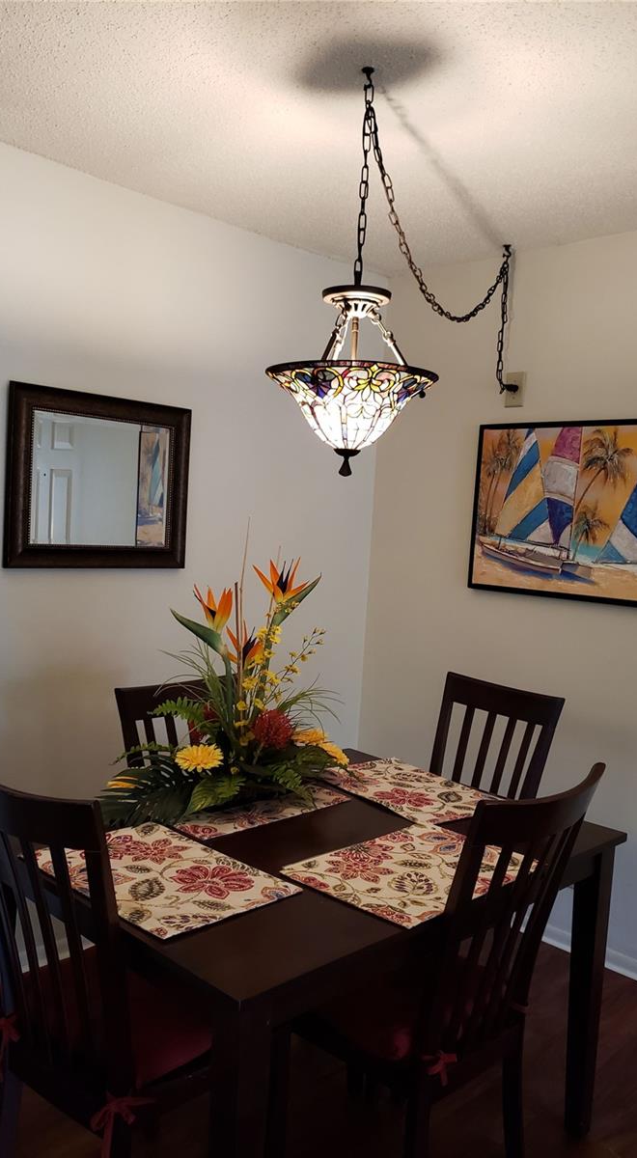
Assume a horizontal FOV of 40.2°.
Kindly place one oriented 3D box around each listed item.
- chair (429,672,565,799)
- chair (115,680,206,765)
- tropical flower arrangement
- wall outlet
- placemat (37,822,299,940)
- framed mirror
[{"bbox_3d":[0.378,0.819,2.520,0.520,0.990,0.460,0,5,-44],"label":"chair"},{"bbox_3d":[-0.256,0.797,2.275,0.460,0.990,0.520,0,5,-44],"label":"chair"},{"bbox_3d":[-0.220,0.245,2.166,0.580,0.620,0.470,3,4,-5],"label":"tropical flower arrangement"},{"bbox_3d":[0.720,-0.696,3.199,0.077,0.122,0.012,7,5,44],"label":"wall outlet"},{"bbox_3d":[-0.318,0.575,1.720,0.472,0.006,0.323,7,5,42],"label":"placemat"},{"bbox_3d":[-0.675,-0.302,2.748,0.030,0.540,0.631,7,5,44],"label":"framed mirror"}]

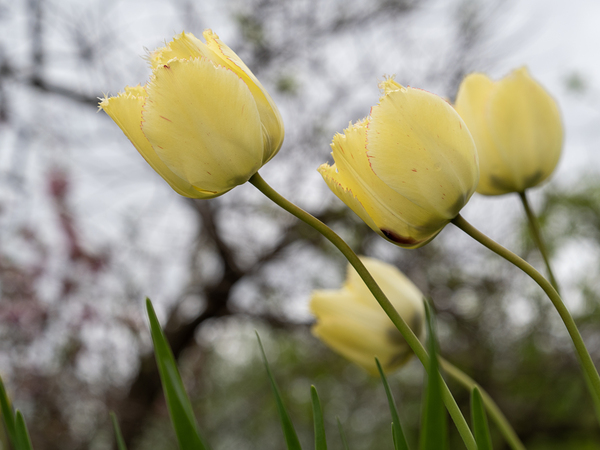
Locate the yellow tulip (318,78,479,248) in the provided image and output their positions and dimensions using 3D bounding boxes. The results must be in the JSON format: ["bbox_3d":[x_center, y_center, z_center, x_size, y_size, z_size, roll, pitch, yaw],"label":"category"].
[{"bbox_3d":[0.043,-0.025,0.800,0.065,0.062,0.062,41,0,20],"label":"yellow tulip"}]

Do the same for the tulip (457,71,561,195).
[{"bbox_3d":[0.110,-0.050,1.020,0.057,0.066,0.057,-6,-8,0],"label":"tulip"}]

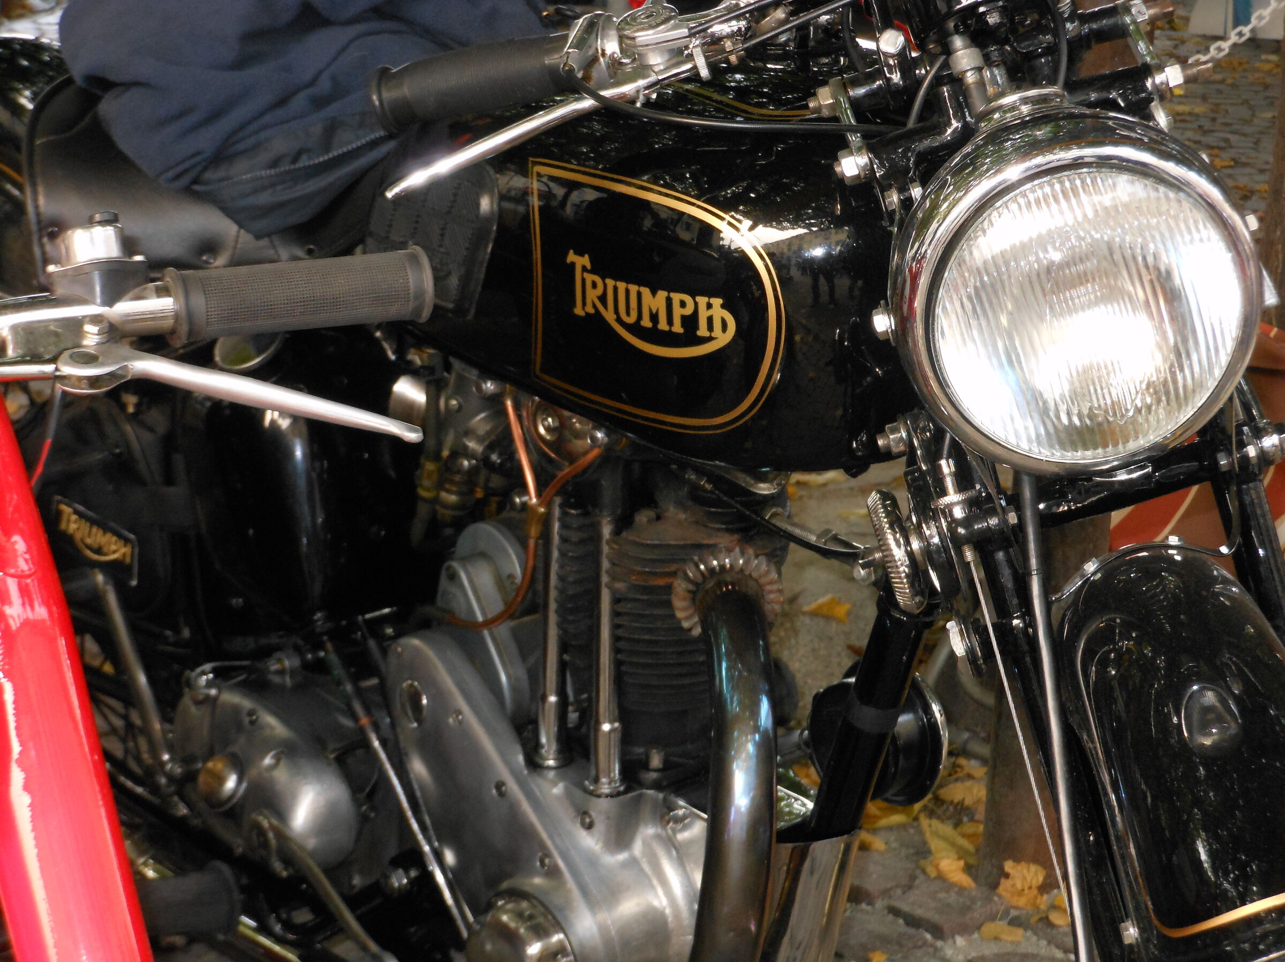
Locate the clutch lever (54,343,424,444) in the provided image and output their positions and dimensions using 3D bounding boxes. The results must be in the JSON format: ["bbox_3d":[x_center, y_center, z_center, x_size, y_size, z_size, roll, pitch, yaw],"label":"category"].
[{"bbox_3d":[-0.188,-0.041,1.500,0.172,0.025,0.038,12,22,5],"label":"clutch lever"}]

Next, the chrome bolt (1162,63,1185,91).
[{"bbox_3d":[0.315,-0.240,1.914,0.011,0.017,0.017,-15,25,3],"label":"chrome bolt"}]

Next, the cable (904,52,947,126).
[{"bbox_3d":[0.170,-0.235,1.940,0.026,0.045,0.018,-15,25,3],"label":"cable"}]

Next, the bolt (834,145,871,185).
[{"bbox_3d":[0.125,-0.188,1.926,0.018,0.019,0.019,-15,25,3],"label":"bolt"}]

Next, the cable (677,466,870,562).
[{"bbox_3d":[0.085,0.023,2.100,0.022,0.032,0.180,-13,24,-37],"label":"cable"}]

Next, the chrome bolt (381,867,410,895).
[{"bbox_3d":[-0.189,0.307,2.480,0.018,0.018,0.018,-13,24,-37],"label":"chrome bolt"}]

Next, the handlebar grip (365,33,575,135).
[{"bbox_3d":[-0.105,-0.245,2.000,0.132,0.044,0.044,-6,17,21],"label":"handlebar grip"}]

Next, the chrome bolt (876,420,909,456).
[{"bbox_3d":[0.149,-0.025,1.925,0.017,0.018,0.018,-15,25,3],"label":"chrome bolt"}]

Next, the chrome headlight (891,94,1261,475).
[{"bbox_3d":[0.241,-0.120,1.835,0.200,0.203,0.165,-15,25,3],"label":"chrome headlight"}]

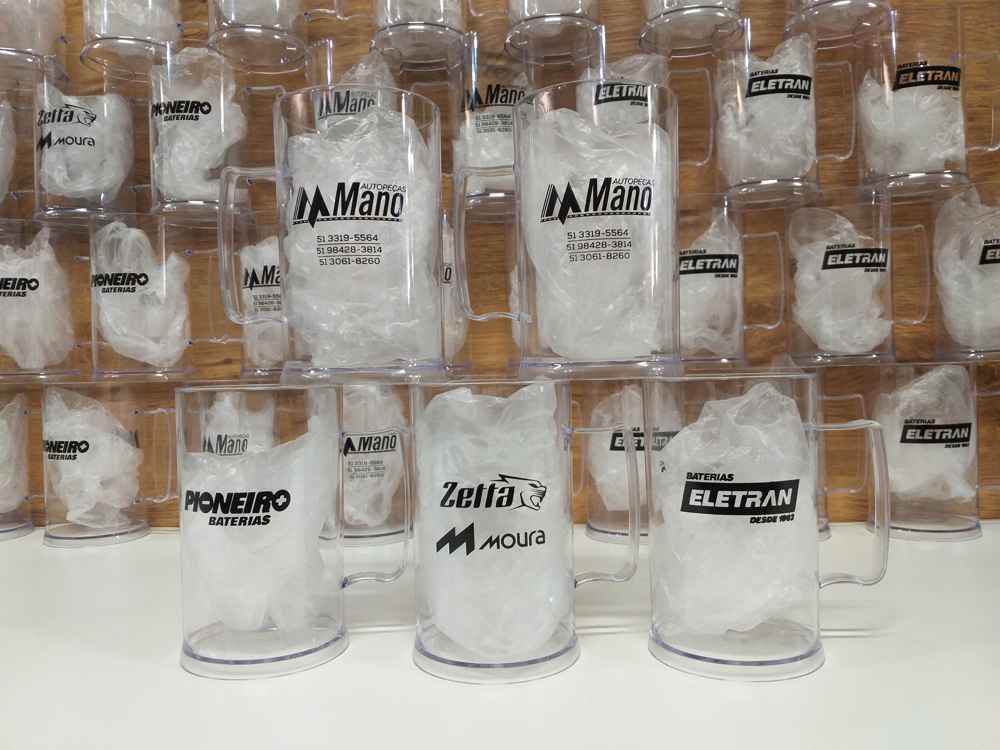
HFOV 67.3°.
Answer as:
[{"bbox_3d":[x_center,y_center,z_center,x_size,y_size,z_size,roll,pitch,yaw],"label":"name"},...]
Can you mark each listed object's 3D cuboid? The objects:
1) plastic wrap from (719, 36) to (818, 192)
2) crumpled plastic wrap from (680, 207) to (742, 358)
[{"bbox_3d":[0.239,-0.232,0.678,0.083,0.126,0.078,-1,1,5],"label":"plastic wrap"},{"bbox_3d":[0.174,-0.081,0.687,0.078,0.126,0.076,-1,1,5],"label":"crumpled plastic wrap"}]

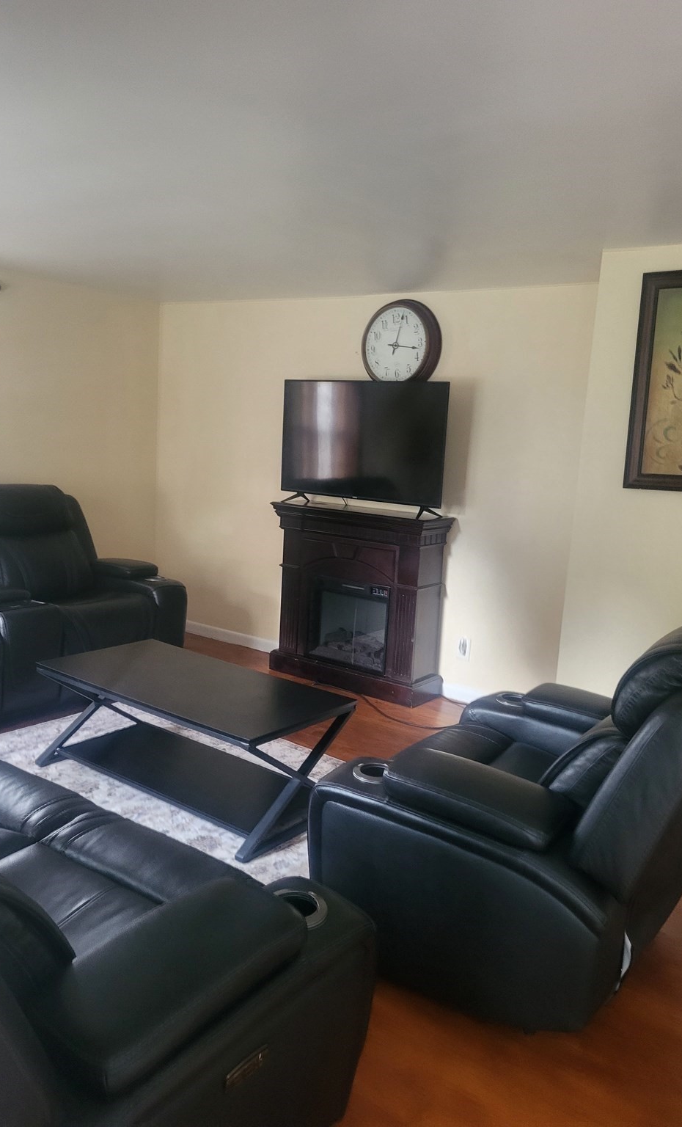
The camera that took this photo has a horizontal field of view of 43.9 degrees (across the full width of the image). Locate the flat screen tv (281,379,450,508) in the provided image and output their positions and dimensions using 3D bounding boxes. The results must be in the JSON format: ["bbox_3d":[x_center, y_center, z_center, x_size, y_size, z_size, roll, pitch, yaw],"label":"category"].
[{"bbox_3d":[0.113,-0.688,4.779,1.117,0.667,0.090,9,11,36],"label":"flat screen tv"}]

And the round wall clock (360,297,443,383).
[{"bbox_3d":[0.333,-1.222,4.735,0.485,0.485,0.080,9,11,33],"label":"round wall clock"}]

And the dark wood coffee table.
[{"bbox_3d":[-0.618,0.692,3.469,1.252,0.437,0.603,10,11,37],"label":"dark wood coffee table"}]

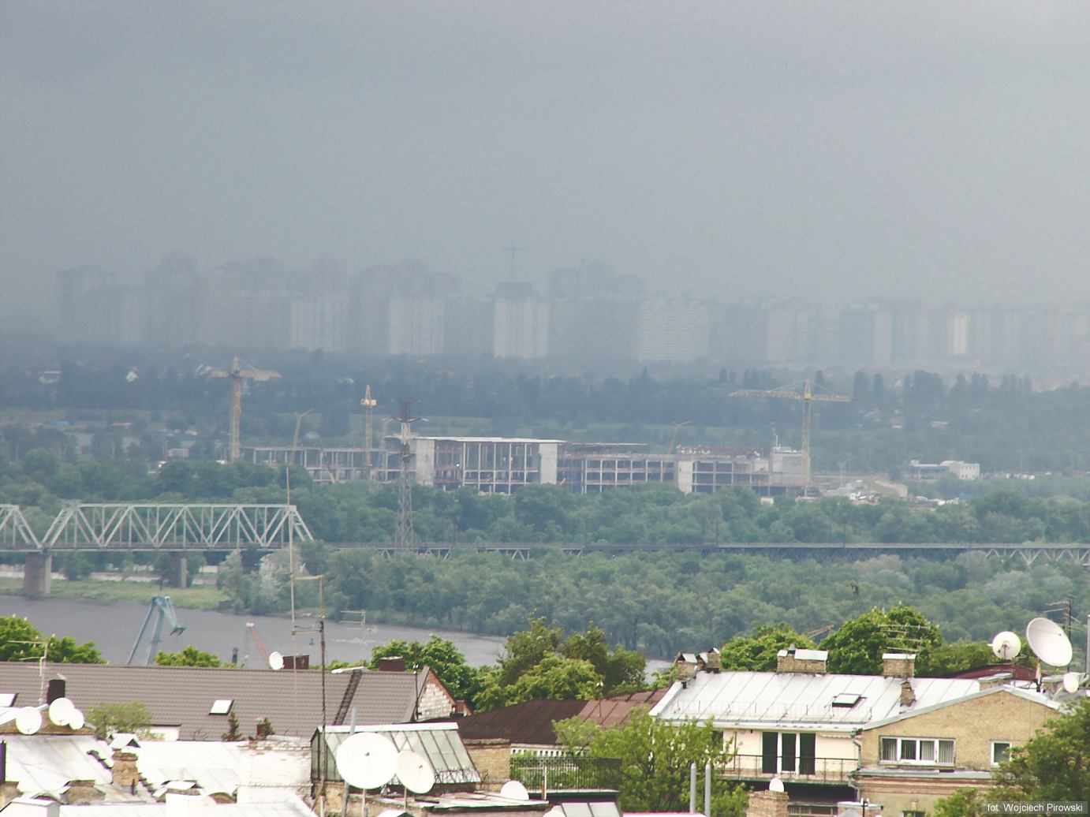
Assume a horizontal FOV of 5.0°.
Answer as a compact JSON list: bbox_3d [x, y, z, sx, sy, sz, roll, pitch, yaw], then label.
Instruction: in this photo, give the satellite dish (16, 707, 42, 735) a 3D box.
[{"bbox_3d":[-20.979,12.703,507.000,1.030,1.100,0.420,1,-5,2],"label":"satellite dish"}]

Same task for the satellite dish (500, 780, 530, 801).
[{"bbox_3d":[-1.200,15.376,495.000,1.180,1.280,0.420,0,-7,-25],"label":"satellite dish"}]

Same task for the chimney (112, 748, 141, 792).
[{"bbox_3d":[-16.551,14.292,492.000,0.800,1.720,0.680,0,1,-30],"label":"chimney"}]

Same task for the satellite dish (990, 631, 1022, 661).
[{"bbox_3d":[23.345,12.000,630.000,1.440,1.440,0.500,1,7,0],"label":"satellite dish"}]

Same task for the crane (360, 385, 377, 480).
[{"bbox_3d":[-78.140,11.687,5490.363,7.000,44.000,50.000,1,1,-5],"label":"crane"}]

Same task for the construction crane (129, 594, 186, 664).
[{"bbox_3d":[-105.661,68.447,3300.313,24.000,38.000,12.000,1,1,32],"label":"construction crane"}]

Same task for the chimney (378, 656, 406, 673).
[{"bbox_3d":[-7.512,12.598,611.000,1.250,1.000,0.650,1,1,17],"label":"chimney"}]

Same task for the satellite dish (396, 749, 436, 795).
[{"bbox_3d":[-4.984,13.993,480.000,1.870,1.870,0.500,0,-15,-36],"label":"satellite dish"}]

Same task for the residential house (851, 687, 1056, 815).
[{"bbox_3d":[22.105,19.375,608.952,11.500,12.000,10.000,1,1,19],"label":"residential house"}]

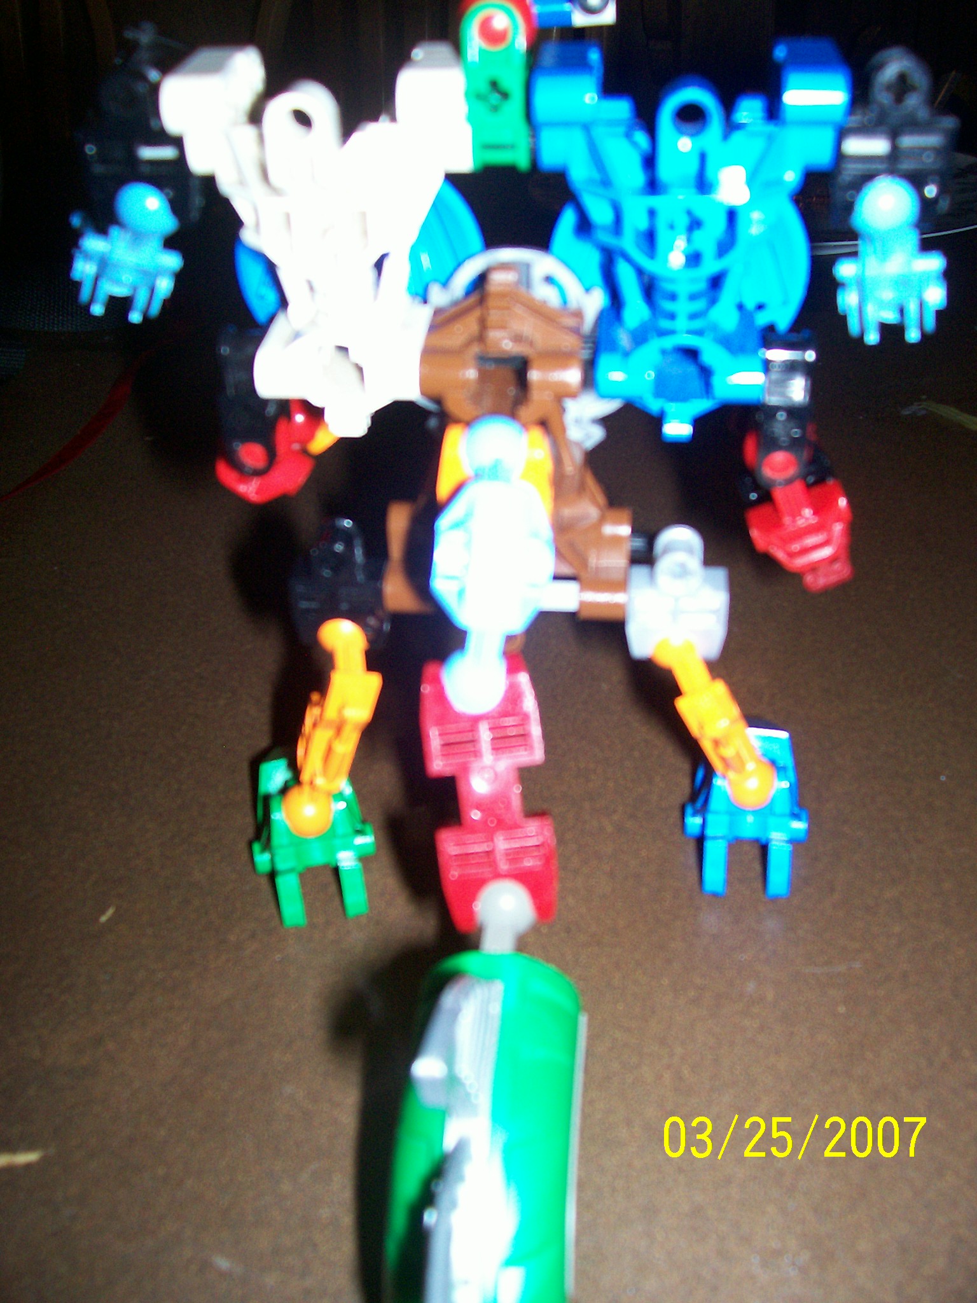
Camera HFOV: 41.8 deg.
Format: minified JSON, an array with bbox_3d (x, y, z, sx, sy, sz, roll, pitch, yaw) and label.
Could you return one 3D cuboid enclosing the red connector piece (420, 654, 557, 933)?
[{"bbox_3d":[0.000,0.024,0.223,0.021,0.046,0.014,-3,5,0],"label":"red connector piece"}]

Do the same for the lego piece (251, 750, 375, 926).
[{"bbox_3d":[-0.036,0.037,0.257,0.025,0.015,0.035,-7,37,-8],"label":"lego piece"}]

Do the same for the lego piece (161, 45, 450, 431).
[{"bbox_3d":[-0.023,-0.057,0.180,0.036,0.049,0.020,4,37,7],"label":"lego piece"}]

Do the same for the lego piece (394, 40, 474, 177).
[{"bbox_3d":[-0.007,-0.071,0.168,0.009,0.013,0.013,4,37,7],"label":"lego piece"}]

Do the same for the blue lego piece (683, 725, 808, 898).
[{"bbox_3d":[0.053,0.032,0.264,0.025,0.015,0.035,5,37,8],"label":"blue lego piece"}]

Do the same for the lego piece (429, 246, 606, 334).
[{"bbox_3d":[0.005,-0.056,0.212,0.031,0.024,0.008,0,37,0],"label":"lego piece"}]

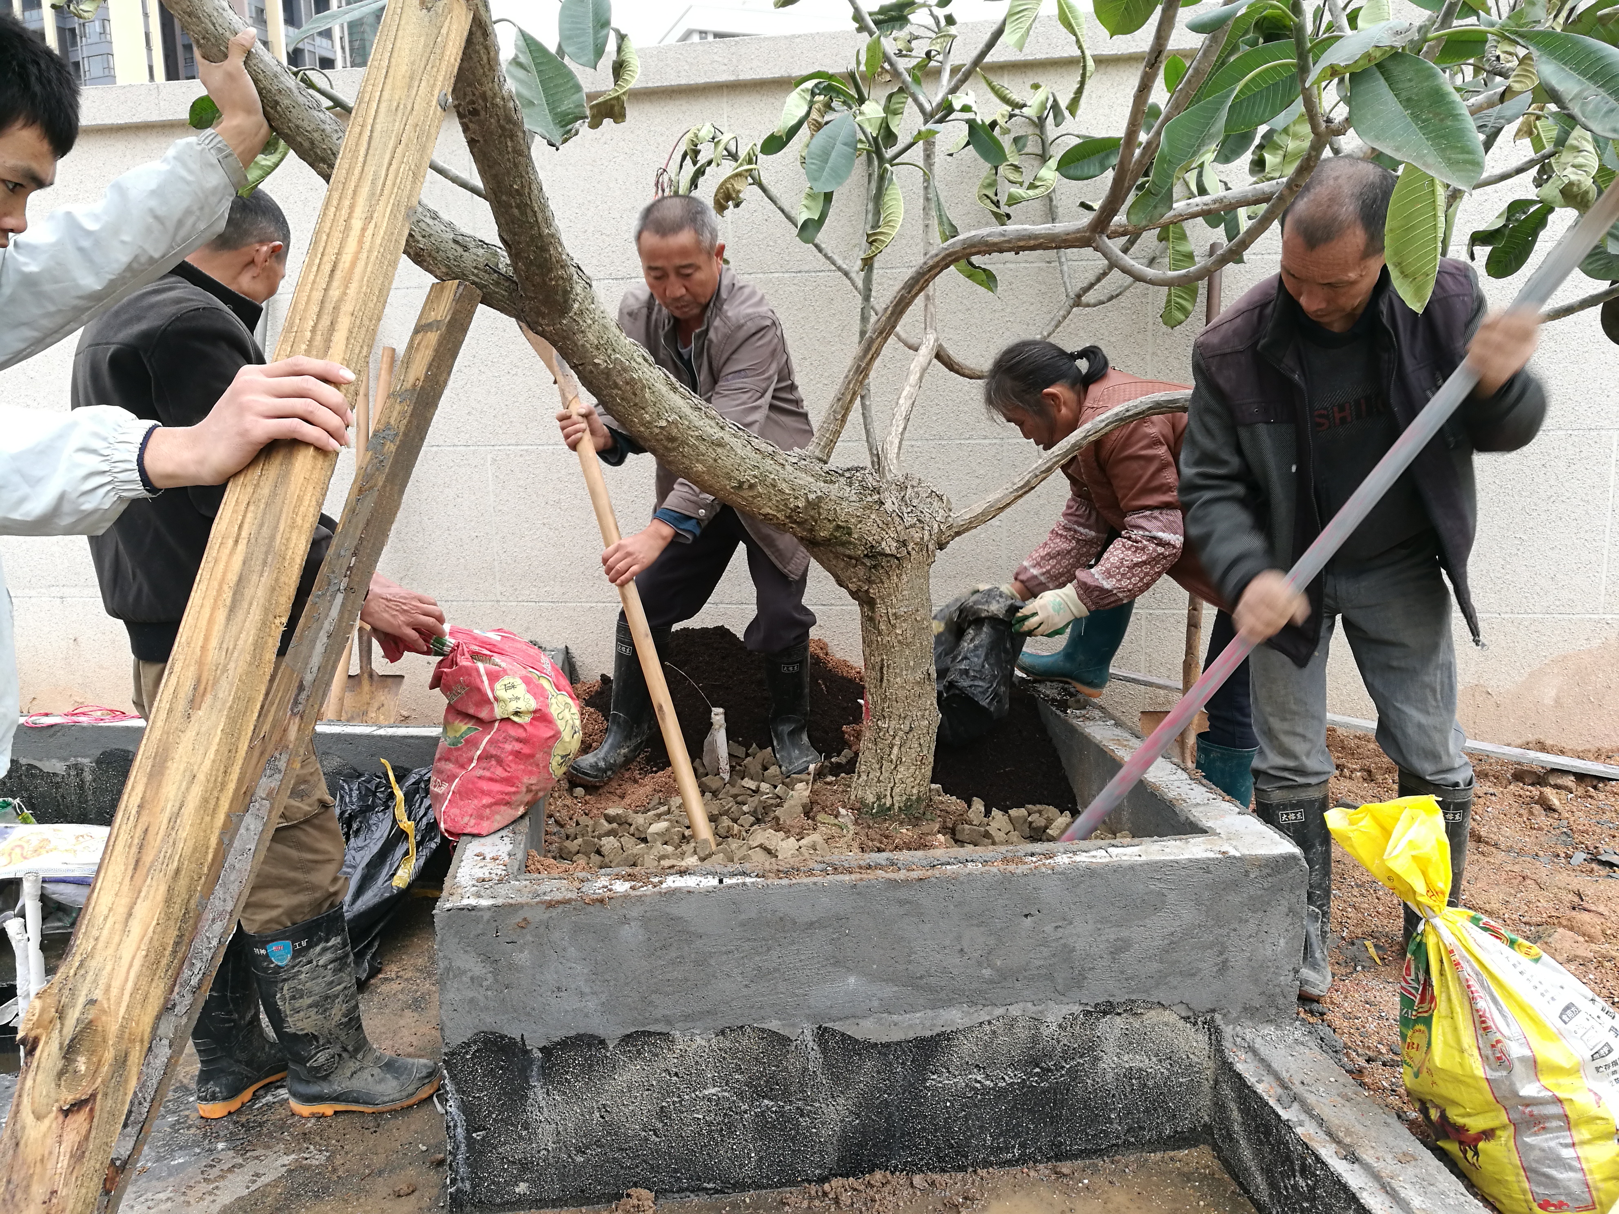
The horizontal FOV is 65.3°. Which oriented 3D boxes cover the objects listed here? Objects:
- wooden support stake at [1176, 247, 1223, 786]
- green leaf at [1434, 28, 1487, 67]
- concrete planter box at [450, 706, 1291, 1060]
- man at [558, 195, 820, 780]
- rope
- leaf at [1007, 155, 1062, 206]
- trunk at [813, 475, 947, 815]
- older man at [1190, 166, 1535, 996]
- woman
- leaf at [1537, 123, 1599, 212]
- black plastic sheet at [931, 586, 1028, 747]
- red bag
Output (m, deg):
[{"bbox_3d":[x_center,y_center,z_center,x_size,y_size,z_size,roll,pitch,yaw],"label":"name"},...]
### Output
[{"bbox_3d":[1.123,-0.248,3.619,0.045,1.579,0.045,2,1,-1],"label":"wooden support stake"},{"bbox_3d":[1.065,-0.922,2.075,0.120,0.075,0.100,-2,10,0],"label":"green leaf"},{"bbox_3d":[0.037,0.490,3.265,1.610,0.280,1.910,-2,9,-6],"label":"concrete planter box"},{"bbox_3d":[-0.279,-0.213,2.958,0.570,1.389,0.570,3,11,26],"label":"man"},{"bbox_3d":[-1.911,0.293,3.338,0.330,0.035,0.140,1,10,13],"label":"rope"},{"bbox_3d":[0.494,-0.940,2.780,0.125,0.120,0.080,-2,10,0],"label":"leaf"},{"bbox_3d":[0.175,0.083,3.027,0.280,0.796,0.240,-2,10,0],"label":"trunk"},{"bbox_3d":[0.931,0.009,2.160,0.570,1.450,0.570,4,12,29],"label":"older man"},{"bbox_3d":[0.780,-0.035,3.097,0.700,1.214,0.460,-2,10,-3],"label":"woman"},{"bbox_3d":[1.183,-0.682,1.966,0.100,0.140,0.080,-2,10,0],"label":"leaf"},{"bbox_3d":[0.390,0.143,3.005,0.260,0.380,0.240,-2,10,0],"label":"black plastic sheet"},{"bbox_3d":[-0.605,0.226,2.515,0.290,0.380,0.270,-5,11,-17],"label":"red bag"}]

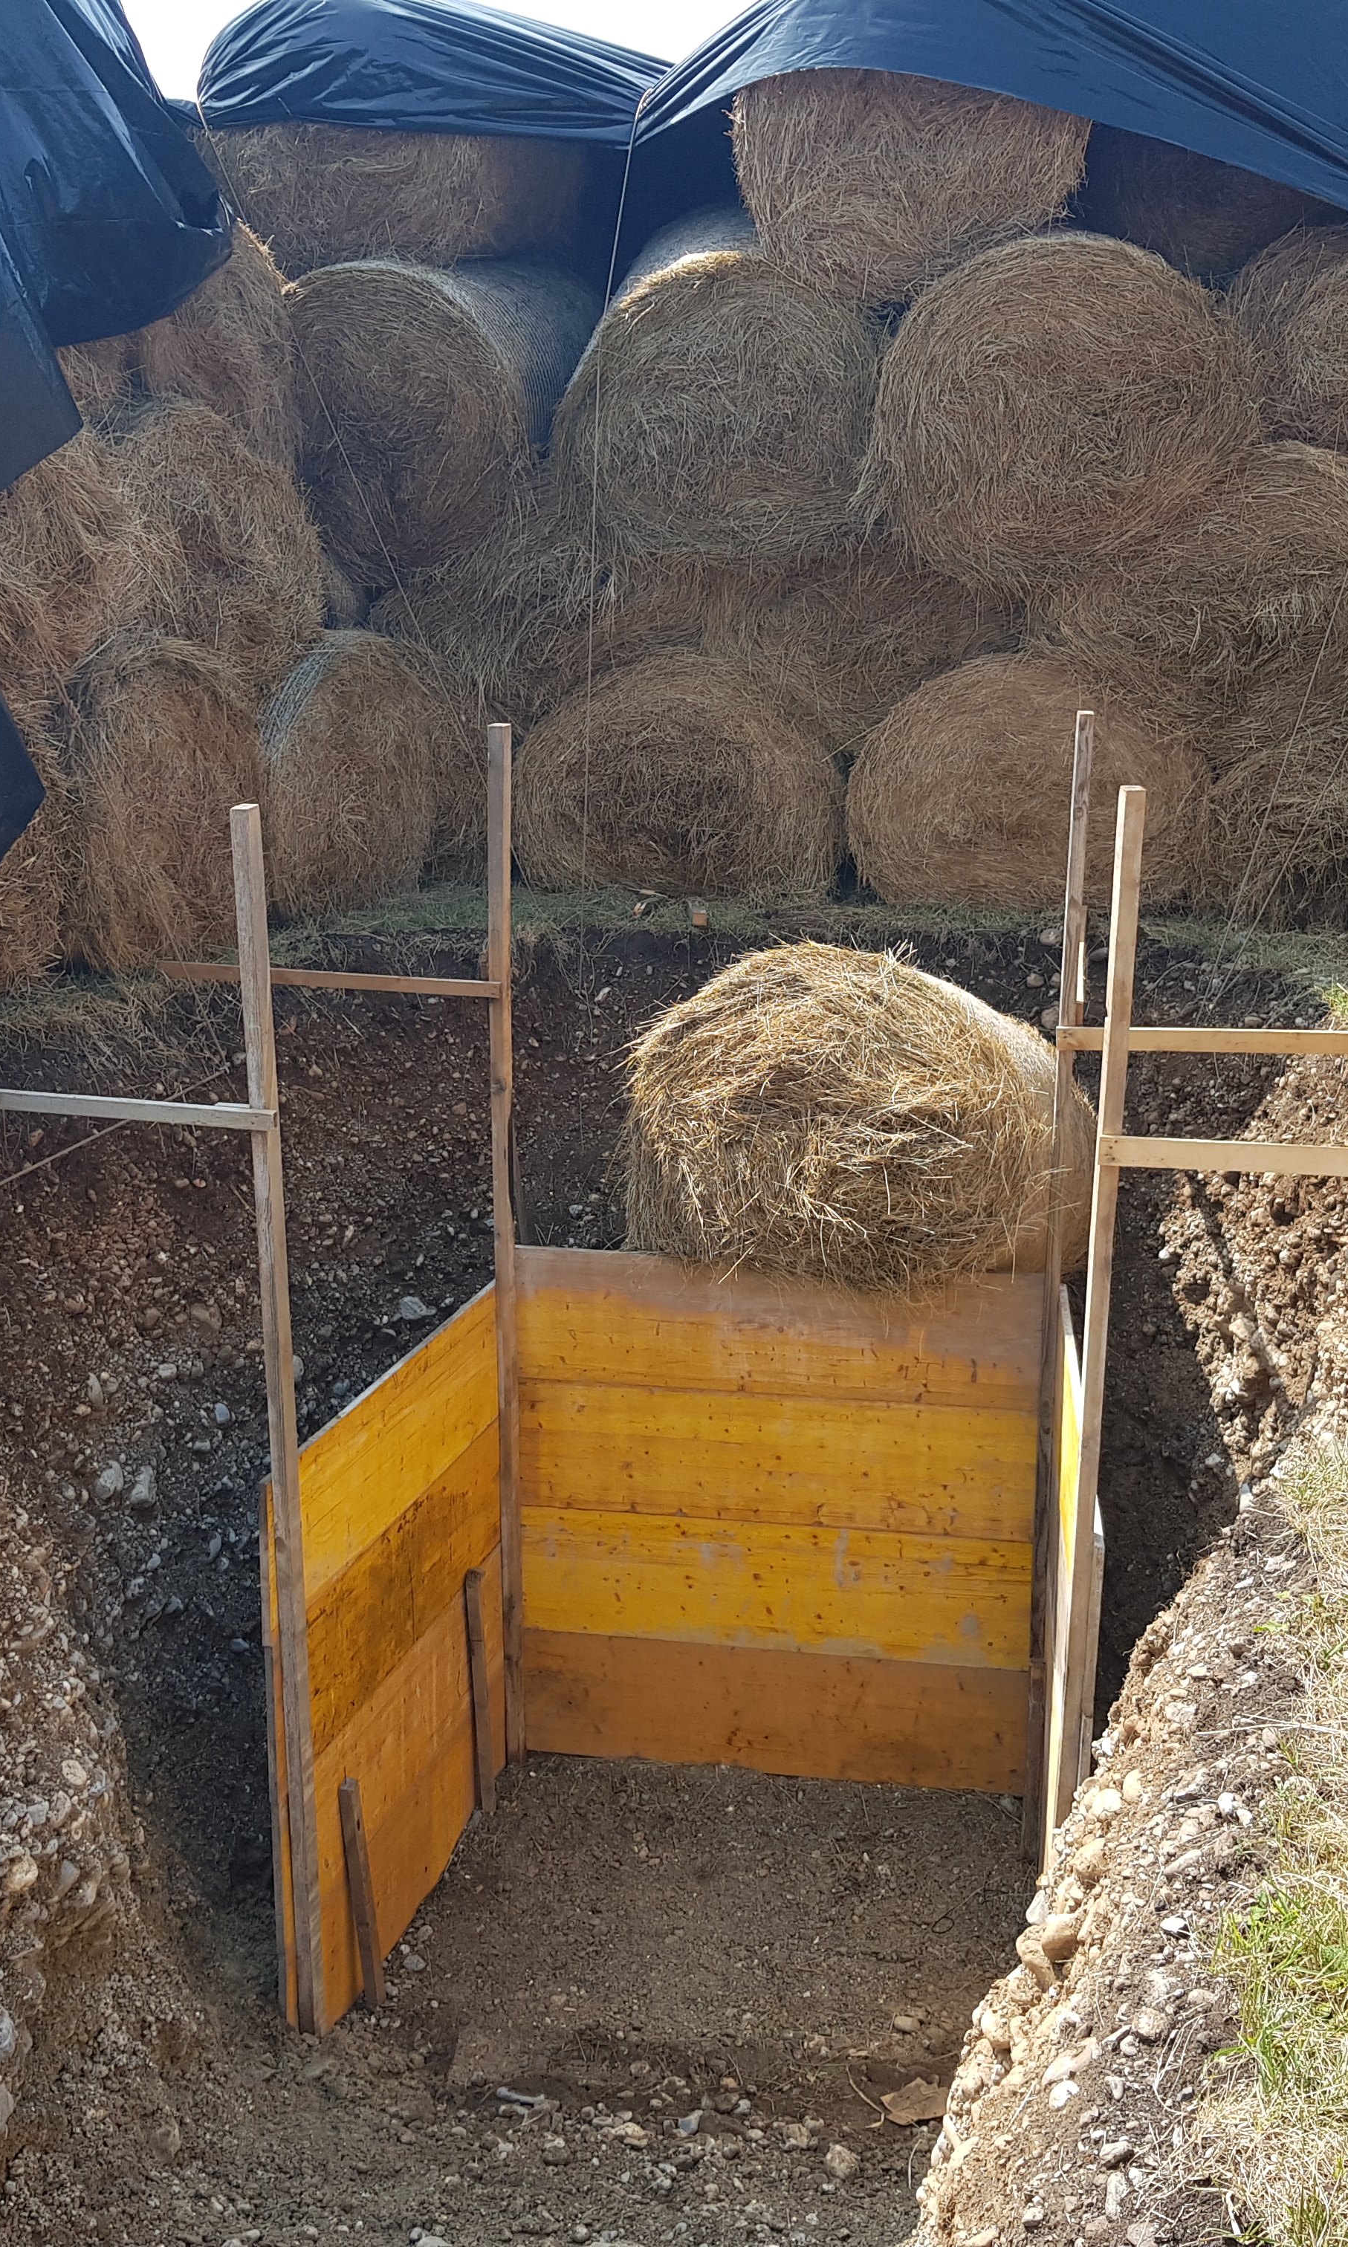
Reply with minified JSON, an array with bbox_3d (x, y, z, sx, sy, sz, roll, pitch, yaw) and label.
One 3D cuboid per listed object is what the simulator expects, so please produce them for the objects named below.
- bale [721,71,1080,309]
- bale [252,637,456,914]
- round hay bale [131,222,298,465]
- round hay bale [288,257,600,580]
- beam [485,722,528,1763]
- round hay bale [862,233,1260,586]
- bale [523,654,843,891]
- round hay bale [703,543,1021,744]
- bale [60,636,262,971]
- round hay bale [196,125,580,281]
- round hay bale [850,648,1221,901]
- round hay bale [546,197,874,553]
[{"bbox_3d":[0.976,-3.855,8.931,1.329,1.220,1.200,3,17,10],"label":"bale"},{"bbox_3d":[-1.777,-1.561,9.660,1.200,1.150,1.280,12,20,33],"label":"bale"},{"bbox_3d":[-2.223,-2.855,8.412,1.200,1.200,1.300,6,17,16],"label":"round hay bale"},{"bbox_3d":[-0.965,-2.979,9.574,1.250,1.250,1.200,5,18,15],"label":"round hay bale"},{"bbox_3d":[-0.563,0.523,7.716,0.056,3.754,0.068,6,17,17],"label":"beam"},{"bbox_3d":[1.546,-2.819,8.970,1.440,1.258,1.200,3,17,10],"label":"round hay bale"},{"bbox_3d":[0.020,-1.641,10.060,1.380,1.050,1.200,0,17,0],"label":"bale"},{"bbox_3d":[0.845,-2.190,9.392,1.378,1.110,1.200,3,17,10],"label":"round hay bale"},{"bbox_3d":[-2.442,-1.263,8.558,1.200,1.220,1.280,8,19,24],"label":"bale"},{"bbox_3d":[-1.141,-4.072,9.495,1.300,1.170,1.200,5,18,17],"label":"round hay bale"},{"bbox_3d":[1.486,-1.530,9.360,1.401,1.047,1.200,3,17,10],"label":"round hay bale"},{"bbox_3d":[0.152,-3.142,9.540,1.280,1.250,1.200,-1,26,-3],"label":"round hay bale"}]

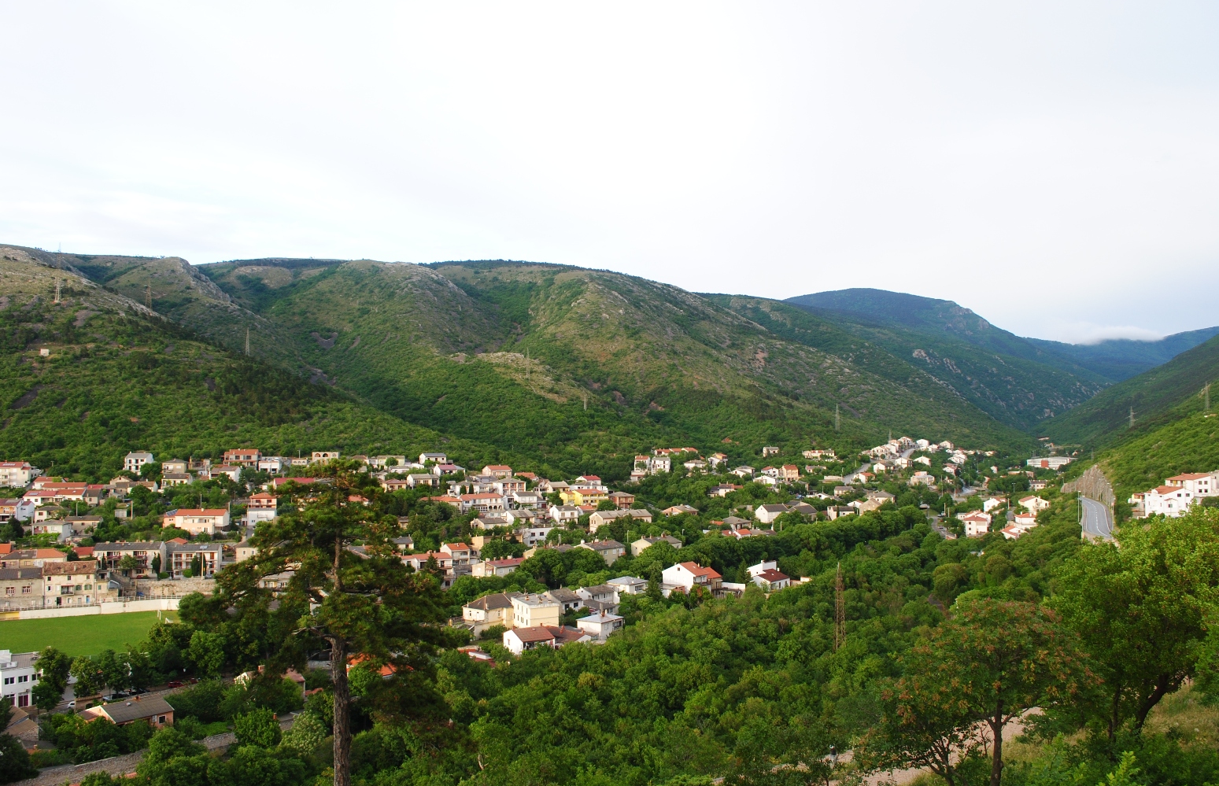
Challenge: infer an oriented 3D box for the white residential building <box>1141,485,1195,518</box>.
[{"bbox_3d":[171.250,33.550,280.000,11.000,9.700,8.000,0,-1,-12],"label":"white residential building"}]

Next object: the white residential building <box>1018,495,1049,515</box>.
[{"bbox_3d":[187.730,50.550,405.000,10.800,8.700,8.500,0,-1,9],"label":"white residential building"}]

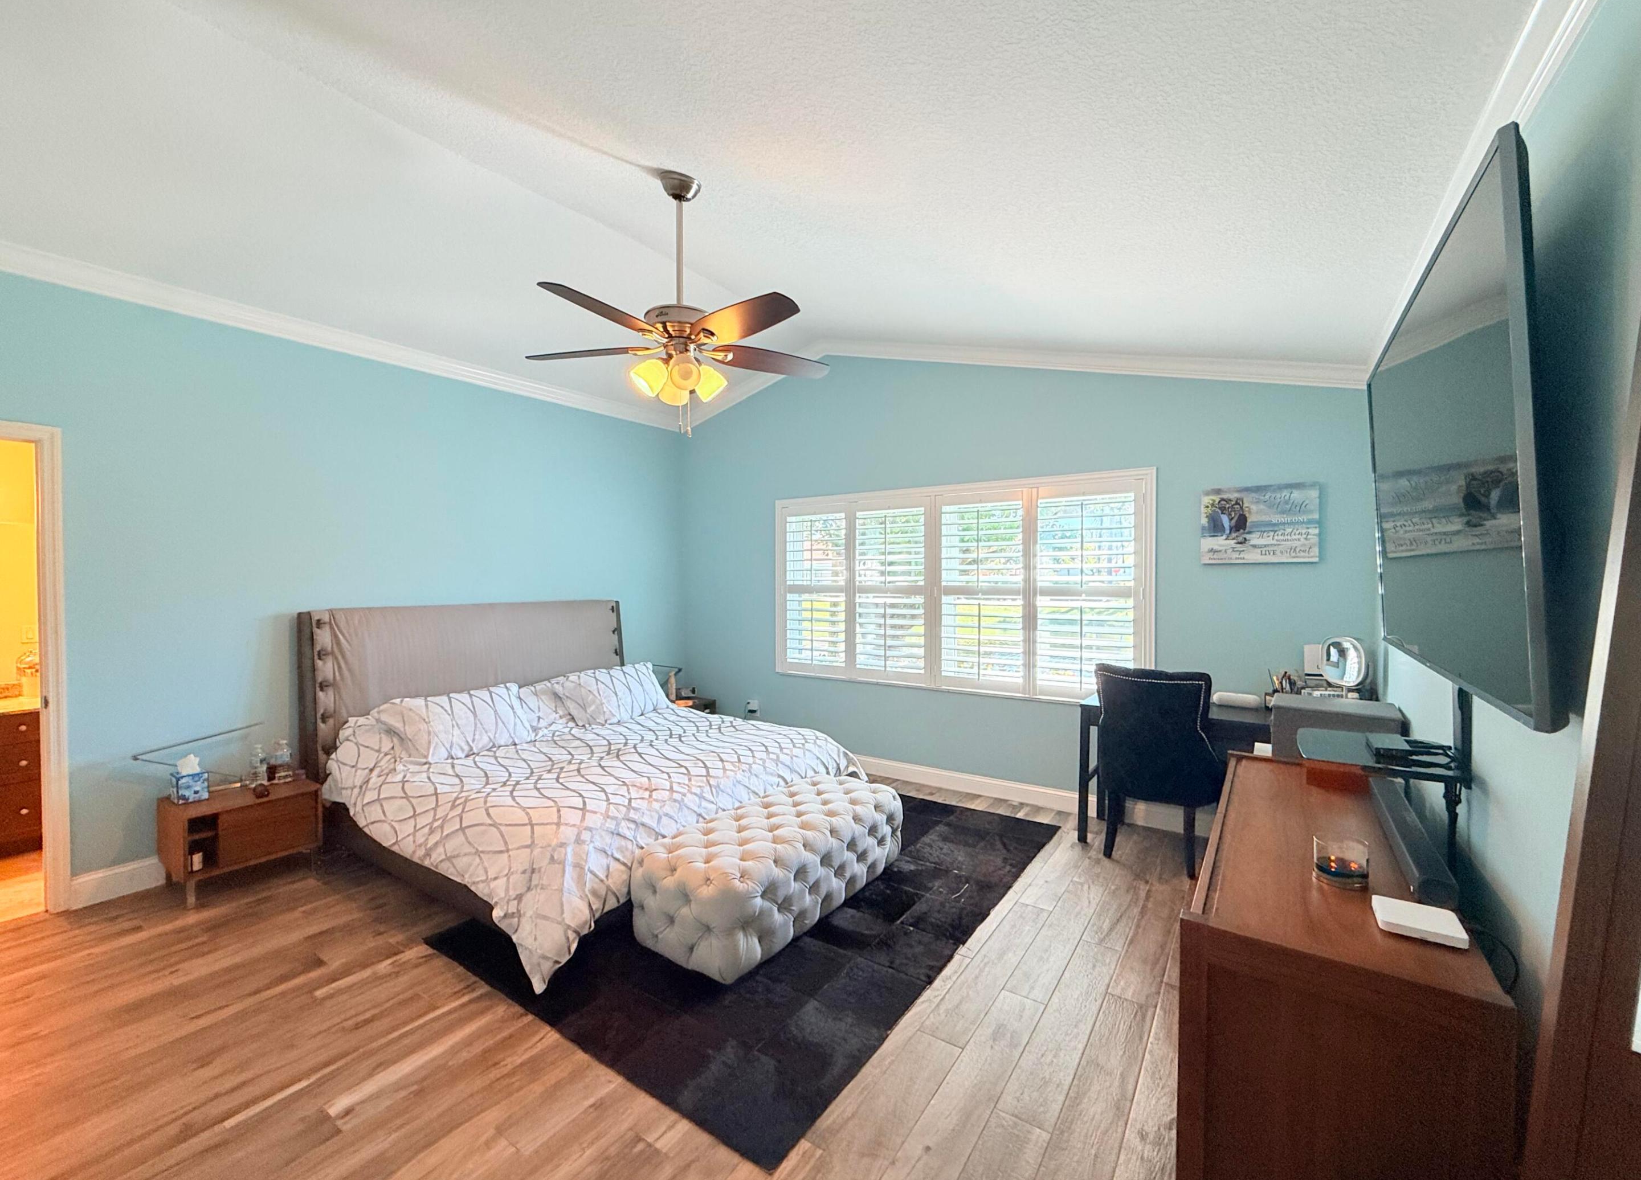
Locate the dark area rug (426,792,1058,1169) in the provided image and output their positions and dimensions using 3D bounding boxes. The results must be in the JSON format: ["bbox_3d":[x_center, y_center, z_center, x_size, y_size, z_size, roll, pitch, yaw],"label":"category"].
[{"bbox_3d":[-0.101,1.388,3.256,1.793,0.012,2.686,1,2,34],"label":"dark area rug"}]

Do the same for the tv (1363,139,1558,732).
[{"bbox_3d":[1.621,-0.271,1.758,0.055,0.979,1.677,-3,-1,34],"label":"tv"}]

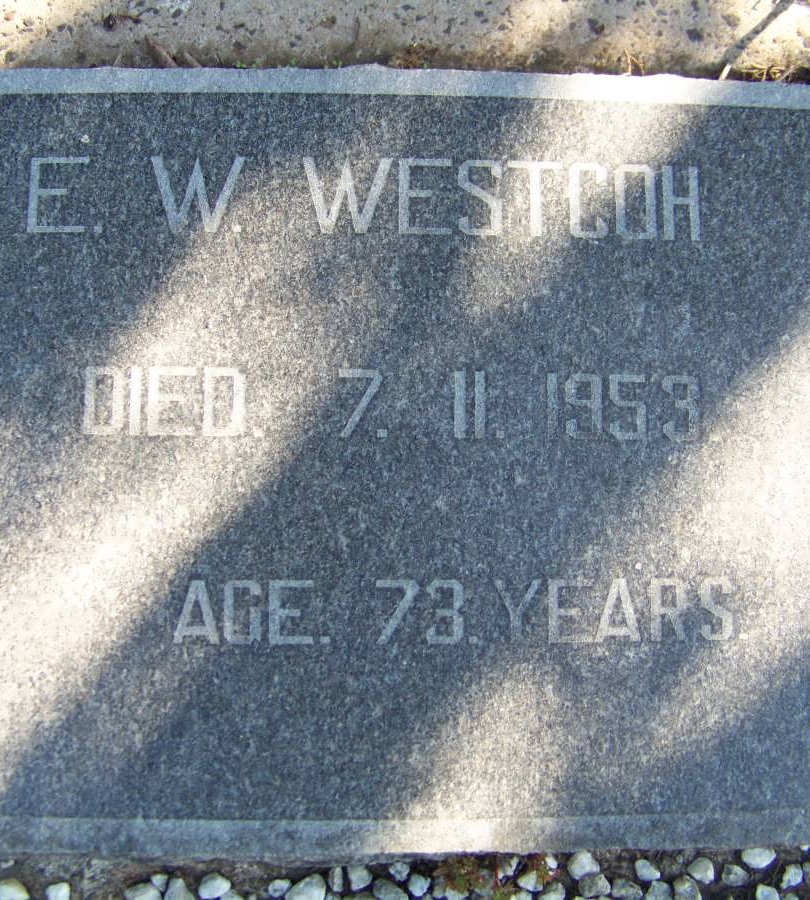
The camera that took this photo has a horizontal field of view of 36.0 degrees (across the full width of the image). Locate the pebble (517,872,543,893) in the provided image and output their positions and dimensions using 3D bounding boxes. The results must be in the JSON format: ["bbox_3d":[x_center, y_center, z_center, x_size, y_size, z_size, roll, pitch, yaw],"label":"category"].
[{"bbox_3d":[0.080,0.274,0.793,0.017,0.012,0.014,15,78,0],"label":"pebble"}]

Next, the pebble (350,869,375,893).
[{"bbox_3d":[-0.025,0.251,0.731,0.015,0.011,0.015,0,84,-3],"label":"pebble"}]

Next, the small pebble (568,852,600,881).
[{"bbox_3d":[0.106,0.246,0.739,0.018,0.013,0.017,0,84,-3],"label":"small pebble"}]

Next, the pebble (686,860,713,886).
[{"bbox_3d":[0.189,0.270,0.799,0.016,0.013,0.018,-40,83,-10],"label":"pebble"}]

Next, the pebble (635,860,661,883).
[{"bbox_3d":[0.155,0.269,0.798,0.019,0.012,0.012,39,79,5],"label":"pebble"}]

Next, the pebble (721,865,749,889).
[{"bbox_3d":[0.197,0.254,0.743,0.017,0.011,0.013,10,83,-2],"label":"pebble"}]

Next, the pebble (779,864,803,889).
[{"bbox_3d":[0.249,0.274,0.802,0.012,0.012,0.018,38,79,5],"label":"pebble"}]

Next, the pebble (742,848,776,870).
[{"bbox_3d":[0.227,0.263,0.803,0.022,0.014,0.014,1,78,-3],"label":"pebble"}]

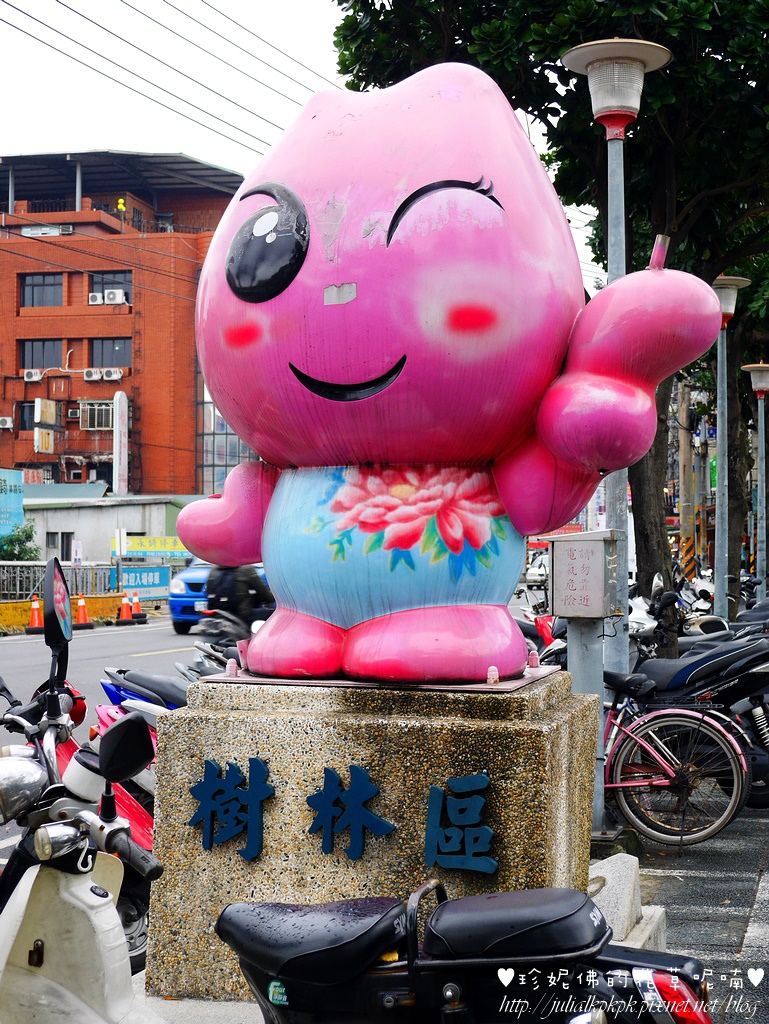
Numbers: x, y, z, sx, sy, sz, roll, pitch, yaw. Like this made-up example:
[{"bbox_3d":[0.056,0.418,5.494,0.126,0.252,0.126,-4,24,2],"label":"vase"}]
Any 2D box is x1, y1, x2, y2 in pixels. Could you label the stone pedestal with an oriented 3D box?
[{"bbox_3d":[0.030,1.020,5.645,1.210,0.963,1.160,0,-1,15],"label":"stone pedestal"}]

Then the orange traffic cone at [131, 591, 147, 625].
[{"bbox_3d":[-5.268,2.034,36.464,0.390,0.730,0.390,0,-1,15],"label":"orange traffic cone"}]

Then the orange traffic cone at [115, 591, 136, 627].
[{"bbox_3d":[-5.366,2.010,35.564,0.390,0.730,0.390,0,-1,15],"label":"orange traffic cone"}]

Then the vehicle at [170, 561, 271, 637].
[{"bbox_3d":[-2.736,1.383,33.110,1.580,1.880,4.000,0,-1,15],"label":"vehicle"}]

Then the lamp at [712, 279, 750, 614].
[{"bbox_3d":[3.365,-0.266,17.039,0.611,4.217,0.611,0,-1,15],"label":"lamp"}]

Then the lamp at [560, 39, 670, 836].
[{"bbox_3d":[1.279,-0.472,9.413,0.611,4.287,0.611,0,-1,15],"label":"lamp"}]

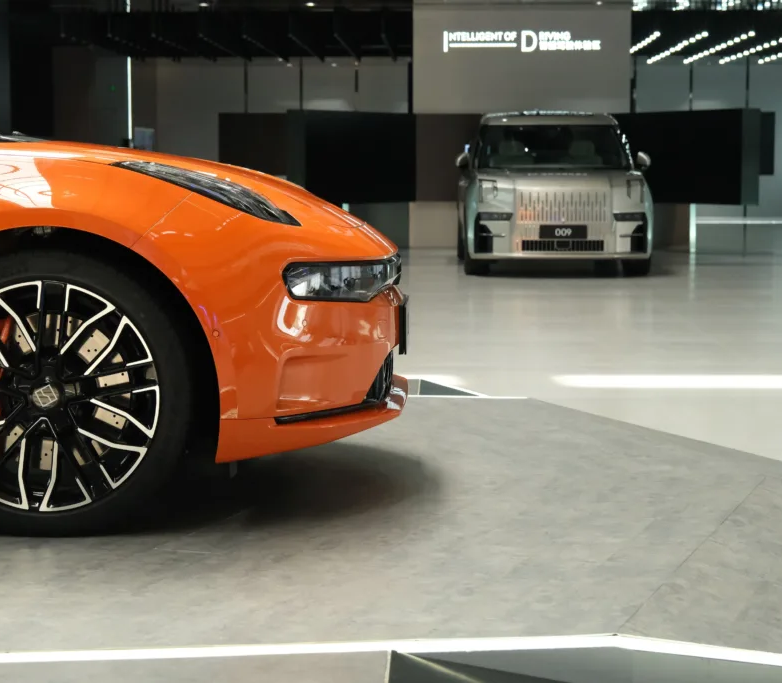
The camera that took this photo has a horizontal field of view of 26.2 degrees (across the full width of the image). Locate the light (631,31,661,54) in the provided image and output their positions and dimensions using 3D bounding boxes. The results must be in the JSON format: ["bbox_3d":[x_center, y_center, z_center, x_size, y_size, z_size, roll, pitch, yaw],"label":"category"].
[{"bbox_3d":[4.346,-5.251,30.281,0.110,0.100,7.100,0,6,1],"label":"light"}]

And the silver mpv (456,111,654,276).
[{"bbox_3d":[1.842,-1.812,19.772,2.120,1.840,5.200,0,6,1],"label":"silver mpv"}]

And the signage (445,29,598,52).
[{"bbox_3d":[1.901,-4.335,24.238,2.270,0.310,0.050,0,6,1],"label":"signage"}]

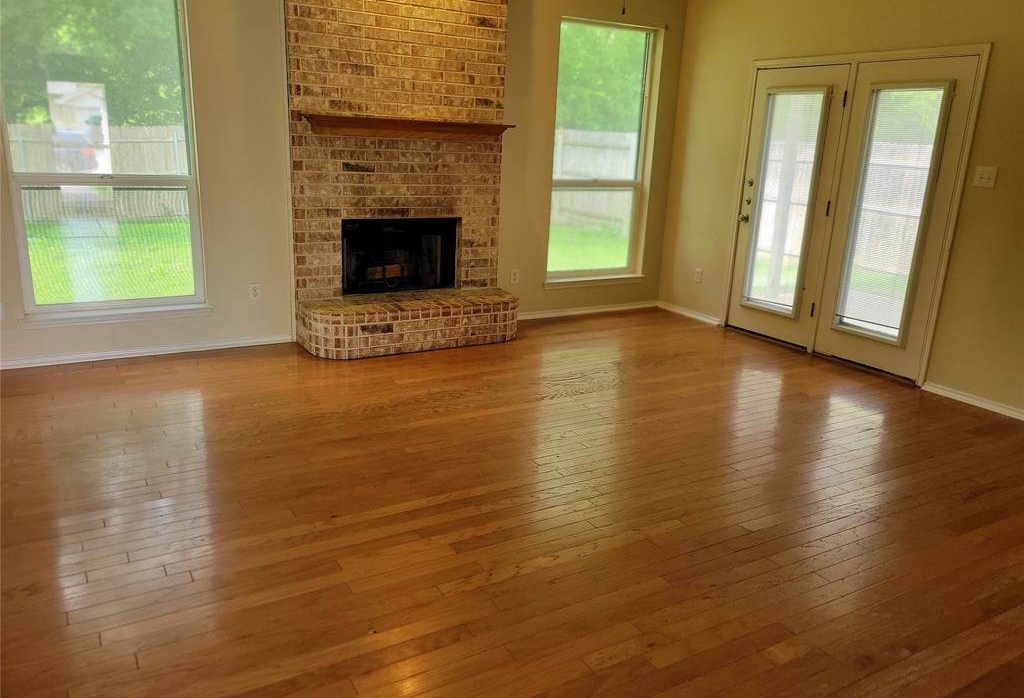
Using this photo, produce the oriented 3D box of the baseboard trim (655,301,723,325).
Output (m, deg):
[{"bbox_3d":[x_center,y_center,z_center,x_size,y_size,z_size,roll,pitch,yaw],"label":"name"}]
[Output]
[{"bbox_3d":[1.574,-0.327,6.839,0.020,0.066,0.805,-7,18,-30],"label":"baseboard trim"}]

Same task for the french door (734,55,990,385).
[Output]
[{"bbox_3d":[2.298,-0.974,5.480,0.080,2.049,1.739,-7,18,-30],"label":"french door"}]

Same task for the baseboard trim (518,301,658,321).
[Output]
[{"bbox_3d":[0.683,-0.352,6.787,1.565,0.066,0.020,-7,18,-30],"label":"baseboard trim"}]

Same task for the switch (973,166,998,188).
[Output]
[{"bbox_3d":[2.799,-1.017,4.550,0.015,0.119,0.121,-7,18,-30],"label":"switch"}]

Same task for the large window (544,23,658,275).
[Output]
[{"bbox_3d":[0.743,-1.631,6.516,1.031,2.082,0.110,-7,18,-30],"label":"large window"}]

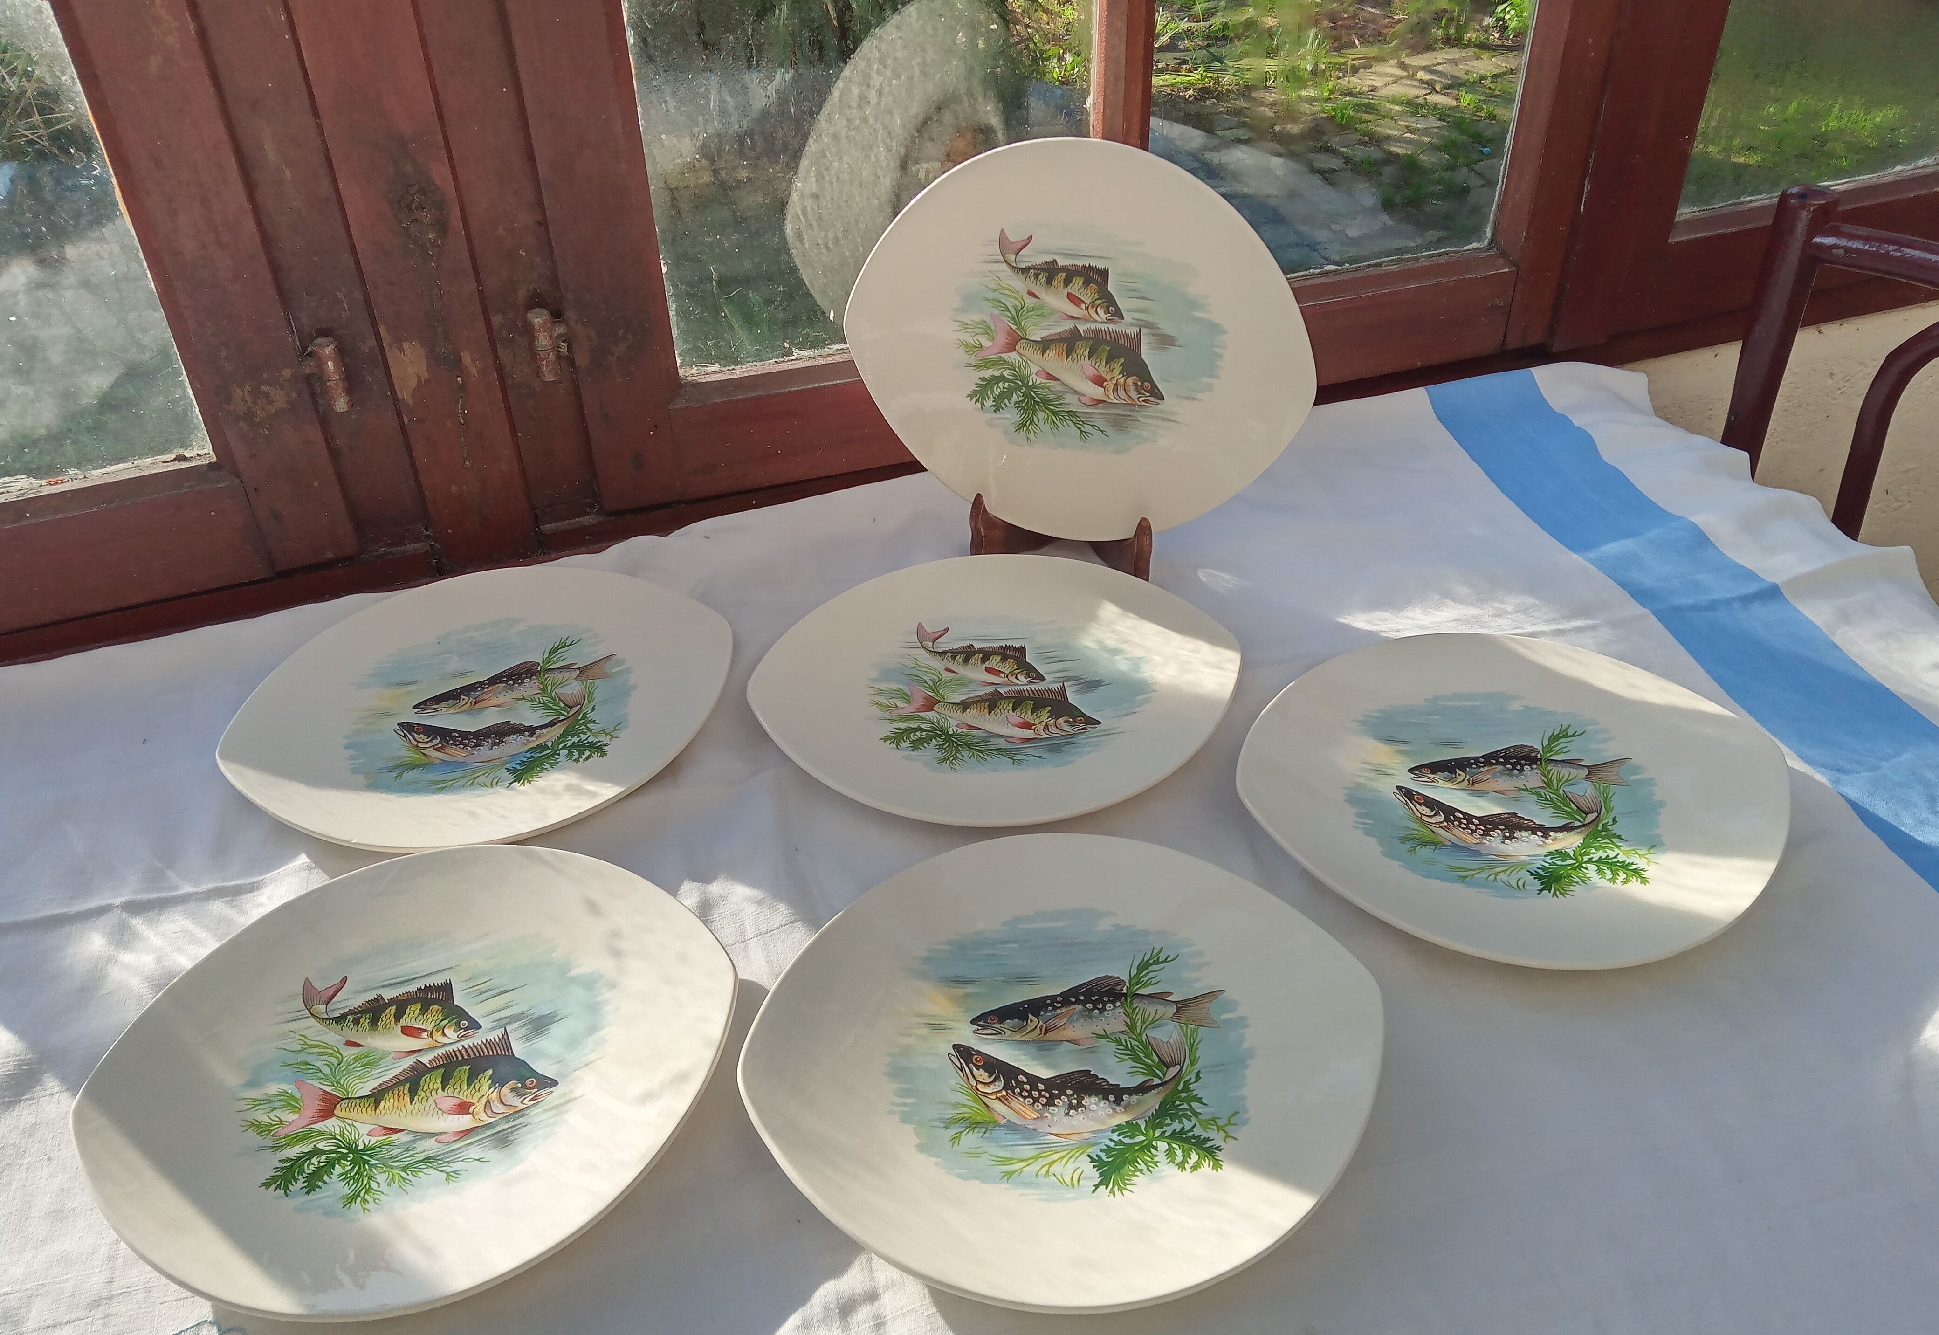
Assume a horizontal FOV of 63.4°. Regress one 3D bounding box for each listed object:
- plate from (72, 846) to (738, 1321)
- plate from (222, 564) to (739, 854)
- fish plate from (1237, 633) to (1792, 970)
[{"bbox_3d":[-0.209,0.152,0.603,0.245,0.021,0.222,-9,38,-8],"label":"plate"},{"bbox_3d":[-0.238,0.020,0.778,0.245,0.021,0.222,-13,39,-14],"label":"plate"},{"bbox_3d":[0.243,0.059,0.711,0.245,0.021,0.222,-1,38,1],"label":"fish plate"}]

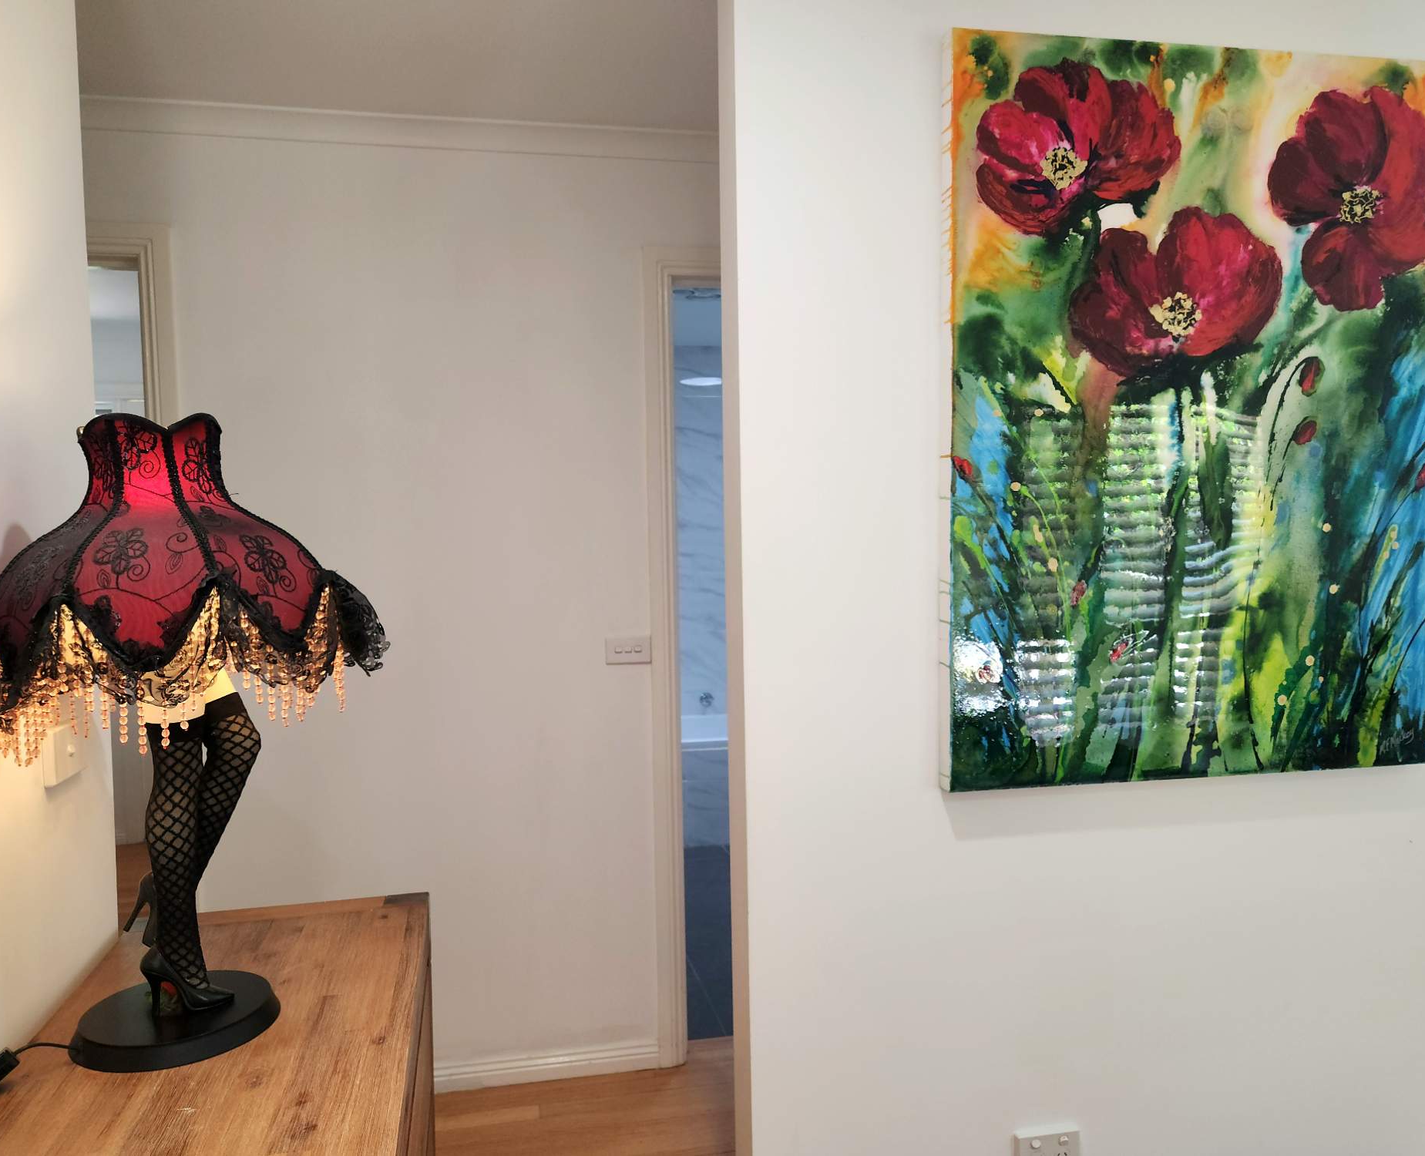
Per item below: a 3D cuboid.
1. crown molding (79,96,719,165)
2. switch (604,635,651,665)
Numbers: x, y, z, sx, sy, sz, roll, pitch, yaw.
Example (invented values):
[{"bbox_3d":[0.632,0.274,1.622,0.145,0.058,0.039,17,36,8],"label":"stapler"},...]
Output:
[{"bbox_3d":[-0.702,-1.062,2.432,1.500,0.055,0.055,-1,4,-11],"label":"crown molding"},{"bbox_3d":[-0.213,0.186,2.619,0.115,0.073,0.013,-1,4,-11],"label":"switch"}]

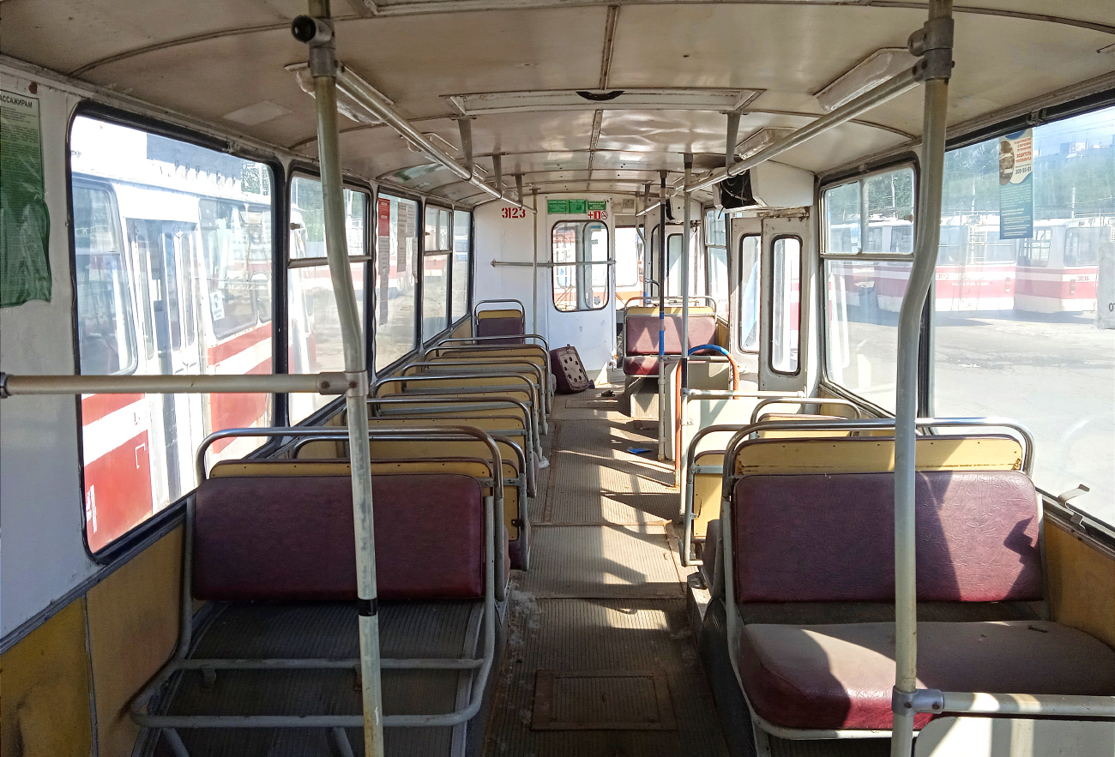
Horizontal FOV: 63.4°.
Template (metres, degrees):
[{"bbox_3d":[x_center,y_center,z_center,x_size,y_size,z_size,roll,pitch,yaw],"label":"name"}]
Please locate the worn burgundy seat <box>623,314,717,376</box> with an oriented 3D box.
[{"bbox_3d":[1.028,-0.297,8.176,0.860,0.510,0.520,0,9,1],"label":"worn burgundy seat"}]

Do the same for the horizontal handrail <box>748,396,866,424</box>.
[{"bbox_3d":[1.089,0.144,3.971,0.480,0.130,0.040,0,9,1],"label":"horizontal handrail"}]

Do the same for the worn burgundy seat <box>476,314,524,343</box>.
[{"bbox_3d":[-0.532,-0.301,8.386,0.460,0.510,0.520,0,9,1],"label":"worn burgundy seat"}]

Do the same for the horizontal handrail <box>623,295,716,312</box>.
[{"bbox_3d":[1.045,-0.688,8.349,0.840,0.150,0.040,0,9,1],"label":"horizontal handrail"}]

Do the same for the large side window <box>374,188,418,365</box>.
[{"bbox_3d":[-0.975,-0.631,5.625,0.040,1.040,1.370,2,9,1],"label":"large side window"}]

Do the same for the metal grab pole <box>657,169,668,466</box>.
[{"bbox_3d":[0.698,-0.402,5.992,0.045,1.920,0.045,0,9,1],"label":"metal grab pole"}]

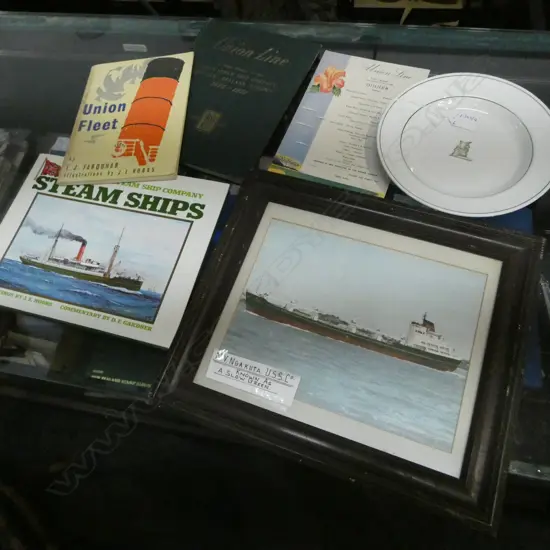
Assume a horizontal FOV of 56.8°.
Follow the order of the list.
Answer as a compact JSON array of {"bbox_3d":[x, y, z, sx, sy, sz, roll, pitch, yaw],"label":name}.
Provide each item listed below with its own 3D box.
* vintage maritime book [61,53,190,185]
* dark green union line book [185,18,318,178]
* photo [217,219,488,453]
[{"bbox_3d":[-0.198,-0.219,0.703,0.161,0.010,0.223,-3,61,8],"label":"vintage maritime book"},{"bbox_3d":[-0.075,-0.276,0.788,0.201,0.012,0.281,21,69,16],"label":"dark green union line book"},{"bbox_3d":[0.091,0.056,0.603,0.277,0.005,0.210,16,68,14],"label":"photo"}]

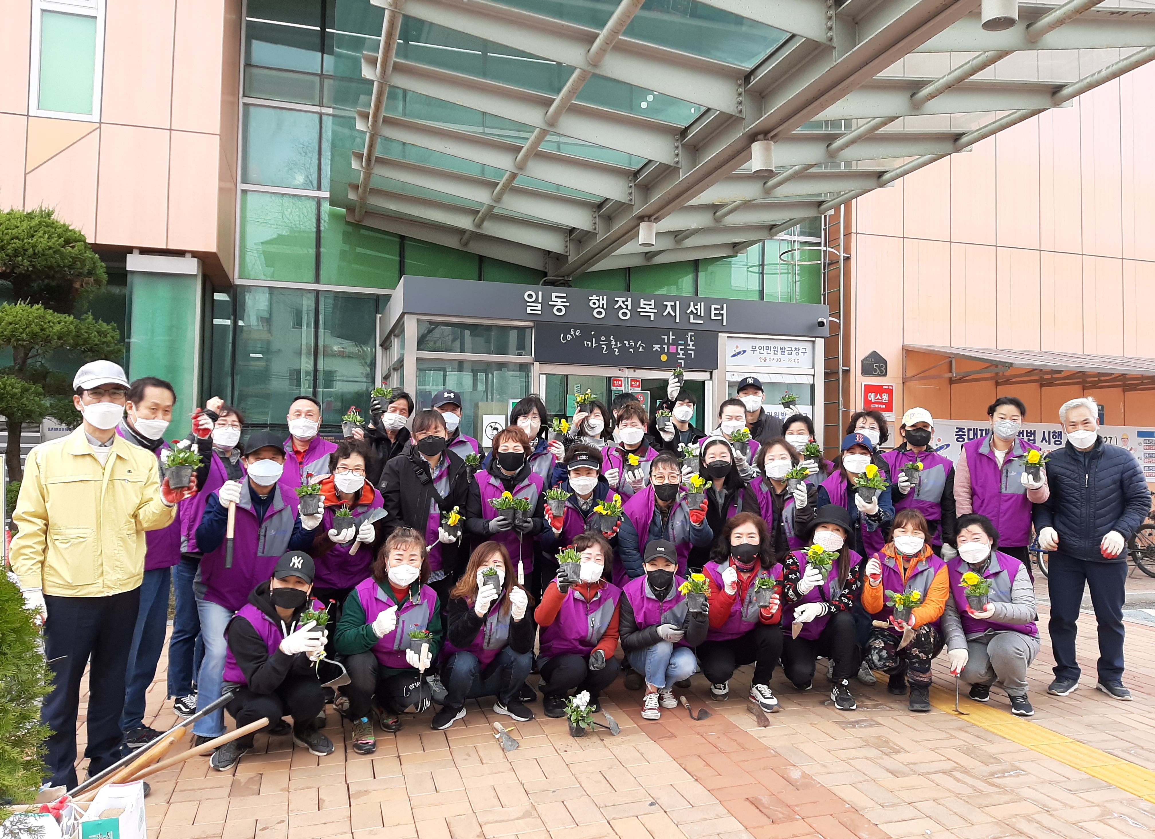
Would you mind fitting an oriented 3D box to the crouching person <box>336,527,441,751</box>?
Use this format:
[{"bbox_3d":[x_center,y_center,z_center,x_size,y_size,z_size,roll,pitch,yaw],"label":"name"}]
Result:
[{"bbox_3d":[-0.904,1.023,4.189,0.490,0.970,0.640,1,-2,-10],"label":"crouching person"}]

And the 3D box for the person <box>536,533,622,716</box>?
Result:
[{"bbox_3d":[0.008,1.070,4.730,0.470,0.920,0.620,1,-2,-9],"label":"person"}]

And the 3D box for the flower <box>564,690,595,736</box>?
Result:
[{"bbox_3d":[0.011,1.435,4.240,0.155,0.215,0.145,0,-2,0],"label":"flower"}]

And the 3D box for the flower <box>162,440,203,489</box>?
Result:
[{"bbox_3d":[-1.558,0.176,3.420,0.145,0.185,0.140,1,-2,-25],"label":"flower"}]

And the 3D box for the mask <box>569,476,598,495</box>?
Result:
[{"bbox_3d":[0.030,0.370,4.880,0.152,0.115,0.085,1,-2,0],"label":"mask"}]

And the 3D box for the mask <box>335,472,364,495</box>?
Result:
[{"bbox_3d":[-1.163,0.324,4.420,0.148,0.118,0.085,1,-2,-11],"label":"mask"}]

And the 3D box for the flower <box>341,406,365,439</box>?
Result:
[{"bbox_3d":[-1.228,0.015,4.750,0.125,0.175,0.120,1,-2,-12],"label":"flower"}]

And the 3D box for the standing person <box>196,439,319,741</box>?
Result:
[{"bbox_3d":[-1.458,0.754,3.949,0.520,1.440,0.550,2,-2,-18],"label":"standing person"}]

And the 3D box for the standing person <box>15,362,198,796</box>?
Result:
[{"bbox_3d":[-1.911,0.603,3.475,0.600,1.690,0.520,2,-3,-26],"label":"standing person"}]

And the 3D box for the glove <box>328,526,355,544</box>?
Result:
[{"bbox_3d":[-1.156,0.566,4.250,0.125,0.095,0.110,2,-2,-37],"label":"glove"}]

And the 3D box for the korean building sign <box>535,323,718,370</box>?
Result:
[{"bbox_3d":[0.599,-0.834,9.995,2.222,0.429,0.070,1,-2,-15],"label":"korean building sign"}]

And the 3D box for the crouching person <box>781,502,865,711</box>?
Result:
[{"bbox_3d":[1.393,1.031,4.970,0.460,1.050,0.680,0,-2,14],"label":"crouching person"}]

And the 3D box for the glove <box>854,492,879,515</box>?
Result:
[{"bbox_3d":[1.623,0.474,4.870,0.125,0.125,0.100,0,-2,17],"label":"glove"}]

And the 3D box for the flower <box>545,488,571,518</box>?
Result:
[{"bbox_3d":[-0.103,0.433,4.500,0.135,0.165,0.130,1,-2,-2],"label":"flower"}]

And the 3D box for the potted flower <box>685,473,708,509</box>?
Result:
[{"bbox_3d":[0.634,0.382,4.620,0.125,0.180,0.125,1,-2,7],"label":"potted flower"}]

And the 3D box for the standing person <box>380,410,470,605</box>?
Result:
[{"bbox_3d":[-0.817,0.740,4.691,0.500,1.575,0.400,1,-2,-13],"label":"standing person"}]

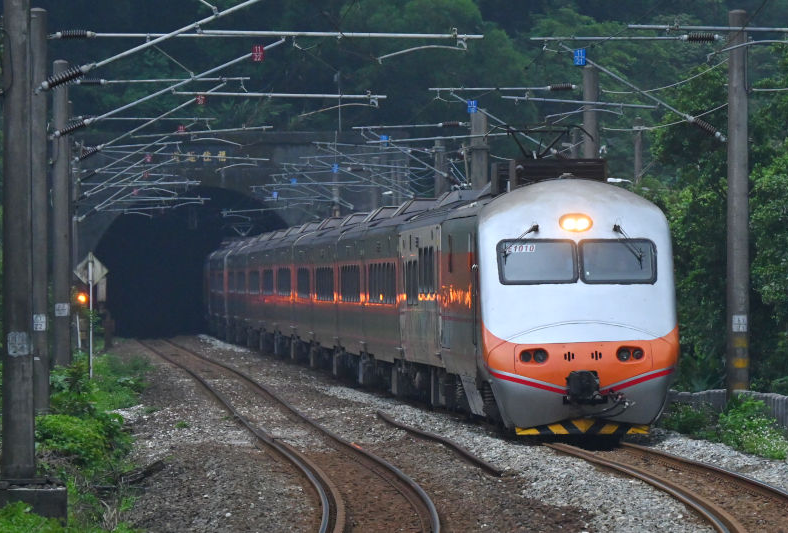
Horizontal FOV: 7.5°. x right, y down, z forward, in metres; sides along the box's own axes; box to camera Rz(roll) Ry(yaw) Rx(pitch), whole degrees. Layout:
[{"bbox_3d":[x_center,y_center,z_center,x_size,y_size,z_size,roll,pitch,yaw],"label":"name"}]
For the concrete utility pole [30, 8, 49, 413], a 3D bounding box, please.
[{"bbox_3d":[-5.677,-0.780,96.000,0.355,6.700,0.355,0,0,0],"label":"concrete utility pole"}]

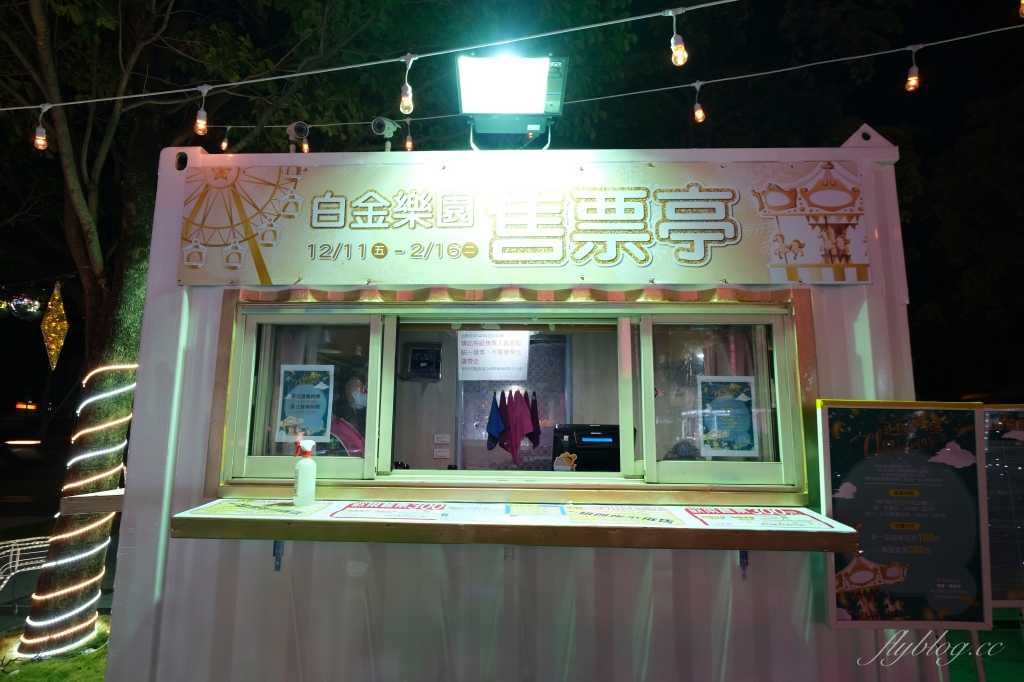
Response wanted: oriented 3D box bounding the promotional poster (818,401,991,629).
[{"bbox_3d":[1.356,0.595,1.965,0.555,0.770,0.030,0,-6,0],"label":"promotional poster"}]

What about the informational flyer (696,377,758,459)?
[{"bbox_3d":[0.812,0.282,2.133,0.210,0.297,0.005,0,-8,2],"label":"informational flyer"}]

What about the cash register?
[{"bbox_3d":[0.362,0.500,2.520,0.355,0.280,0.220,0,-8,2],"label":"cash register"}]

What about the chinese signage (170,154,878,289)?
[{"bbox_3d":[0.014,-0.463,2.247,2.690,0.503,0.010,0,-8,2],"label":"chinese signage"}]

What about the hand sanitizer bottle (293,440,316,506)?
[{"bbox_3d":[-0.746,0.472,2.058,0.083,0.222,0.075,2,-8,-11],"label":"hand sanitizer bottle"}]

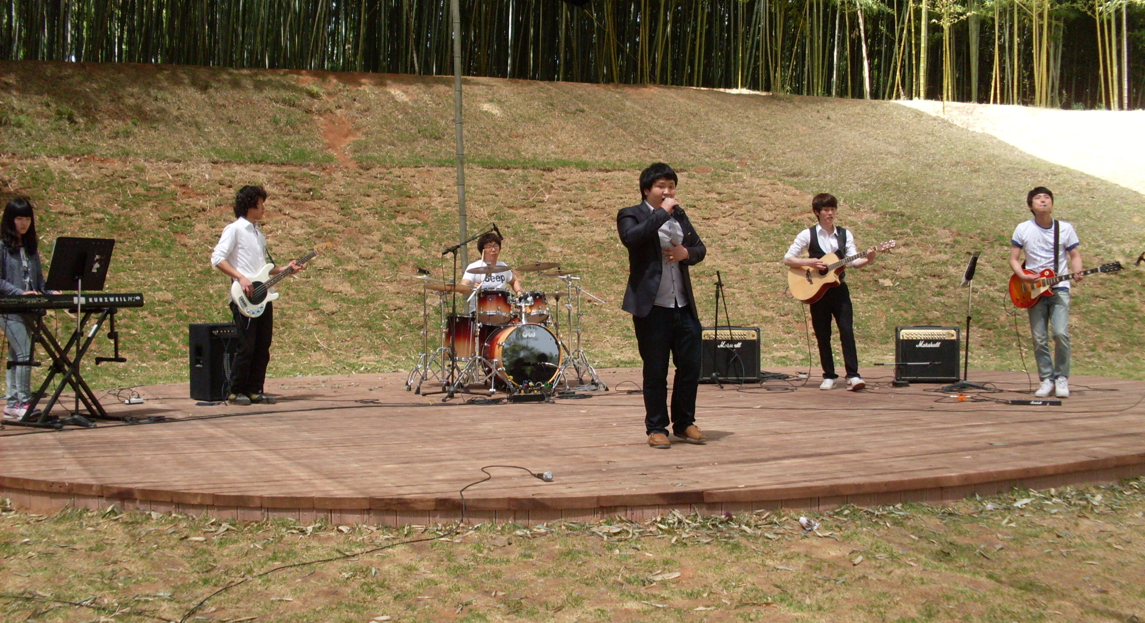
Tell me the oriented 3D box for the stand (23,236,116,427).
[{"bbox_3d":[-3.474,0.134,8.793,0.460,1.300,0.500,1,3,29],"label":"stand"}]

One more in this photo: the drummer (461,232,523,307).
[{"bbox_3d":[-0.775,-0.040,11.930,0.620,1.380,0.750,-1,3,-12],"label":"drummer"}]

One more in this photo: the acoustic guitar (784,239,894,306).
[{"bbox_3d":[2.364,-0.407,11.000,1.020,0.390,0.120,-24,-29,25],"label":"acoustic guitar"}]

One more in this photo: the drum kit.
[{"bbox_3d":[-0.586,0.104,11.365,1.750,1.140,1.450,-1,3,-18],"label":"drum kit"}]

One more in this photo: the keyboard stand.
[{"bbox_3d":[-3.608,0.379,8.933,0.520,0.800,0.640,1,3,27],"label":"keyboard stand"}]

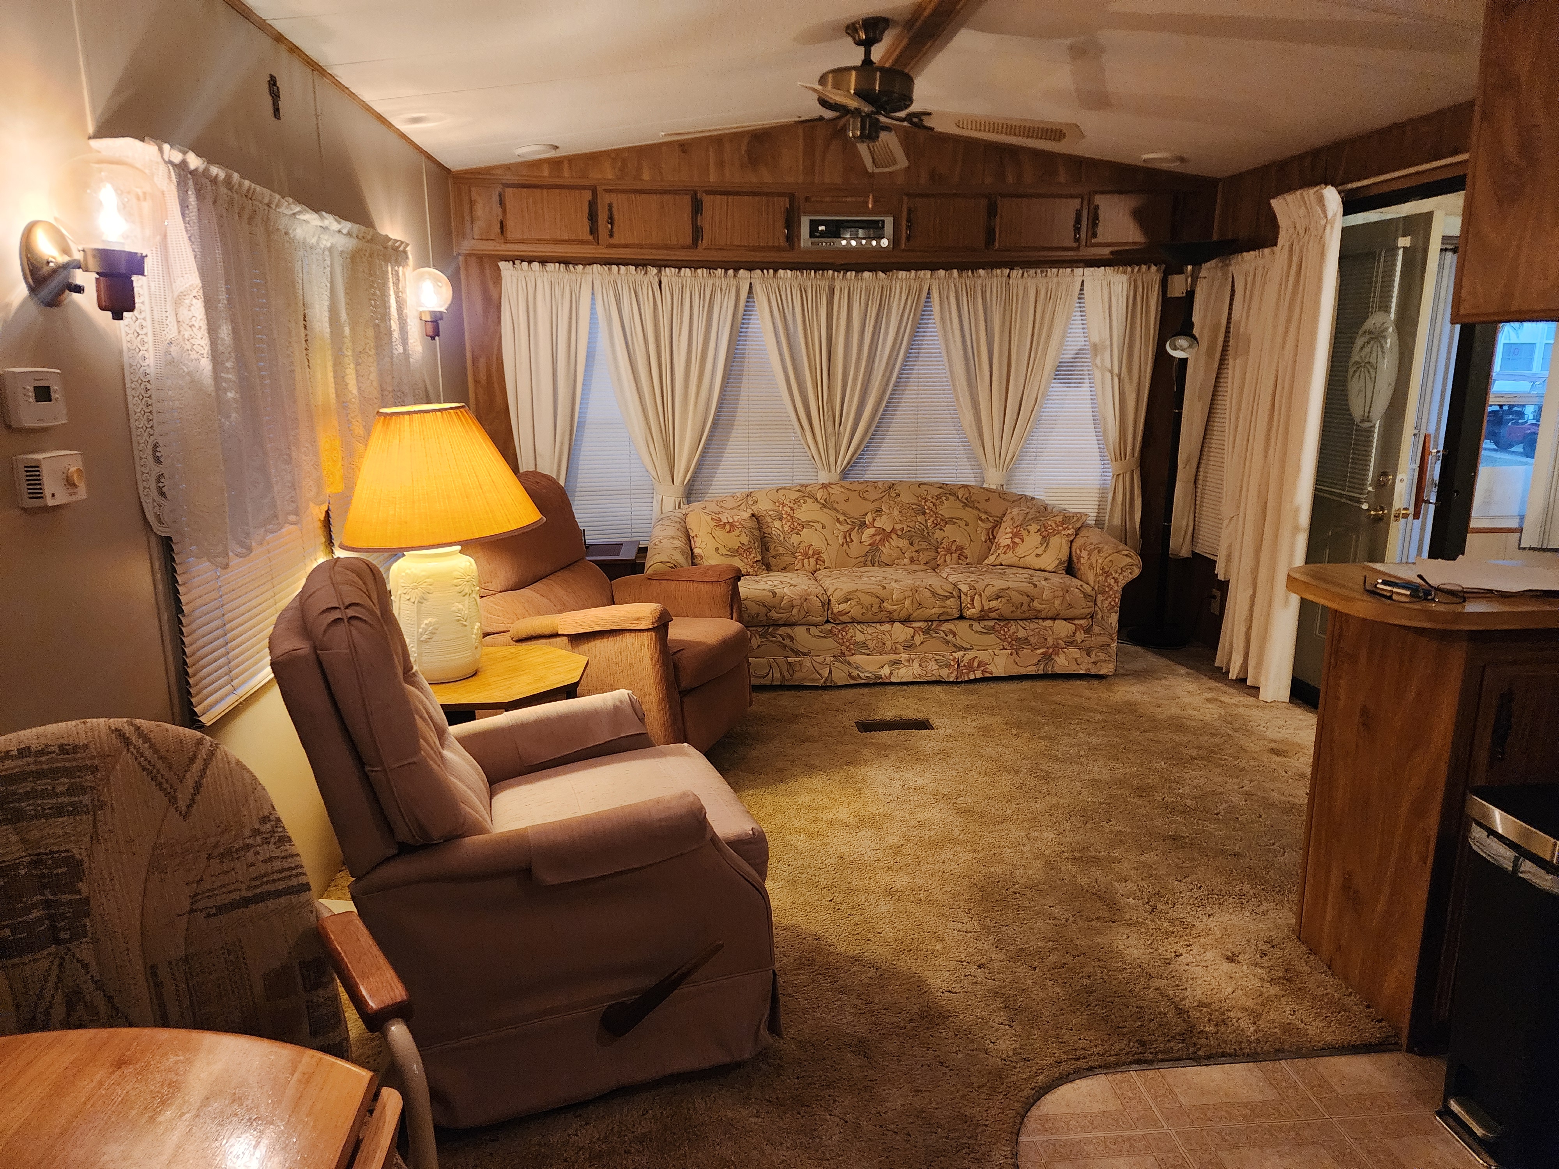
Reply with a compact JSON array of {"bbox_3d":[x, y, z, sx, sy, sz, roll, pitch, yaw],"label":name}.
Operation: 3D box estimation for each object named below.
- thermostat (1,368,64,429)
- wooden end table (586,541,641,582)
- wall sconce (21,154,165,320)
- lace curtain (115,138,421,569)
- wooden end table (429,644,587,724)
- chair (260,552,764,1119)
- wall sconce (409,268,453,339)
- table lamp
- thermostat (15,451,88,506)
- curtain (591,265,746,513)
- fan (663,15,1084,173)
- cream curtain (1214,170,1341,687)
[{"bbox_3d":[-1.069,-0.269,1.494,0.026,0.080,0.094,-1,12,-5],"label":"thermostat"},{"bbox_3d":[-0.922,0.096,4.917,0.500,0.520,0.470,-1,13,-5],"label":"wooden end table"},{"bbox_3d":[-1.001,-0.514,1.542,0.172,0.230,0.145,-1,12,-5],"label":"wall sconce"},{"bbox_3d":[-1.198,-0.573,2.707,0.100,0.790,1.780,-1,13,-5],"label":"lace curtain"},{"bbox_3d":[-0.791,0.496,2.852,0.520,0.530,0.520,-1,12,-5],"label":"wooden end table"},{"bbox_3d":[-0.551,0.414,2.287,0.930,1.040,0.790,-5,13,-20],"label":"chair"},{"bbox_3d":[-1.237,-0.995,3.659,0.190,0.255,0.155,-1,13,-5],"label":"wall sconce"},{"bbox_3d":[-0.935,-0.112,2.864,0.560,0.730,0.560,-1,13,-5],"label":"table lamp"},{"bbox_3d":[-1.057,-0.155,1.510,0.047,0.069,0.094,-1,12,-5],"label":"thermostat"},{"bbox_3d":[-0.500,-0.808,4.889,0.700,1.300,0.120,-3,13,-16],"label":"curtain"},{"bbox_3d":[0.255,-1.541,3.166,1.300,0.380,1.300,2,13,11],"label":"fan"},{"bbox_3d":[1.996,-0.543,4.208,0.130,1.960,0.490,-1,12,-5],"label":"cream curtain"}]

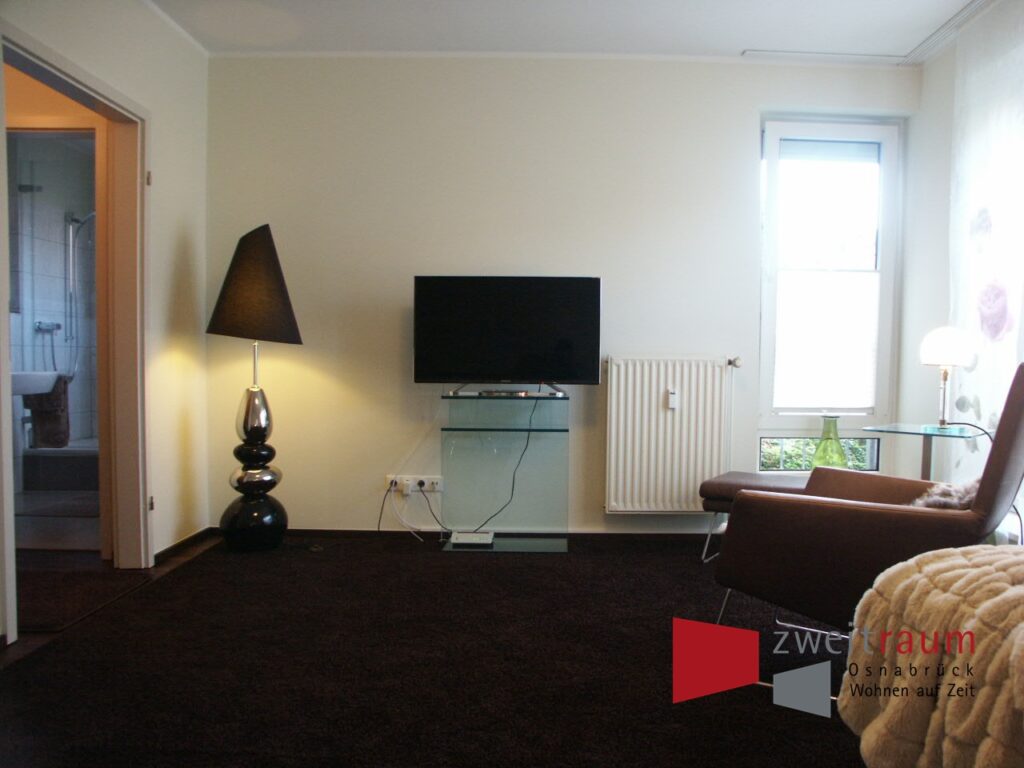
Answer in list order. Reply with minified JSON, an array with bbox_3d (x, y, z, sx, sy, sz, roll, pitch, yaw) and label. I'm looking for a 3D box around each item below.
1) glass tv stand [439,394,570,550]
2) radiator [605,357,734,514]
[{"bbox_3d":[-0.030,0.422,4.109,0.615,0.753,0.290,1,3,1],"label":"glass tv stand"},{"bbox_3d":[0.778,0.254,4.157,0.617,0.780,0.110,1,3,1],"label":"radiator"}]

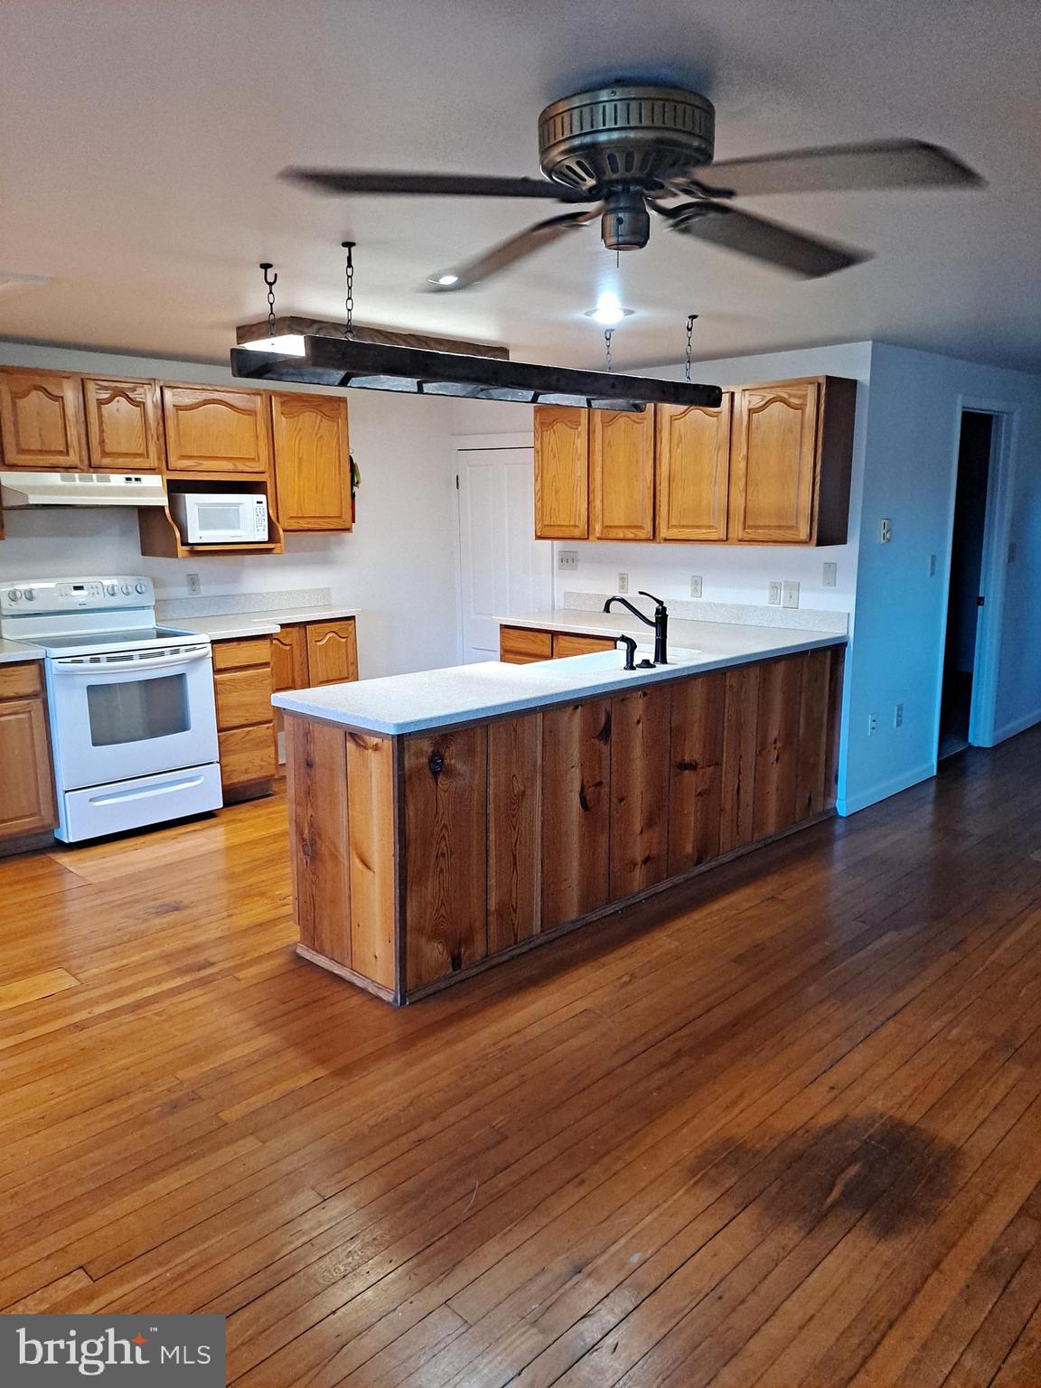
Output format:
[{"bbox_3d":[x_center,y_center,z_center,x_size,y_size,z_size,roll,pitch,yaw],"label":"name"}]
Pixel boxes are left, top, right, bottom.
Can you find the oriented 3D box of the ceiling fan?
[{"bbox_3d":[0.205,-0.990,1.972,1.290,0.257,1.290,10,15,43],"label":"ceiling fan"}]

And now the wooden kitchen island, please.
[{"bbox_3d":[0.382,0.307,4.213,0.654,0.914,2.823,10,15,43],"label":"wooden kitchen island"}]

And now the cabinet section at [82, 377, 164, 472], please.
[{"bbox_3d":[-2.023,-1.313,4.942,0.327,0.447,0.381,10,15,43],"label":"cabinet section"}]

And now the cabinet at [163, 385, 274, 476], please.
[{"bbox_3d":[-1.658,-1.360,5.243,0.335,0.465,0.609,10,15,43],"label":"cabinet"}]

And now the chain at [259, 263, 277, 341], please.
[{"bbox_3d":[-0.785,-1.236,3.169,0.045,0.223,0.050,10,15,43],"label":"chain"}]

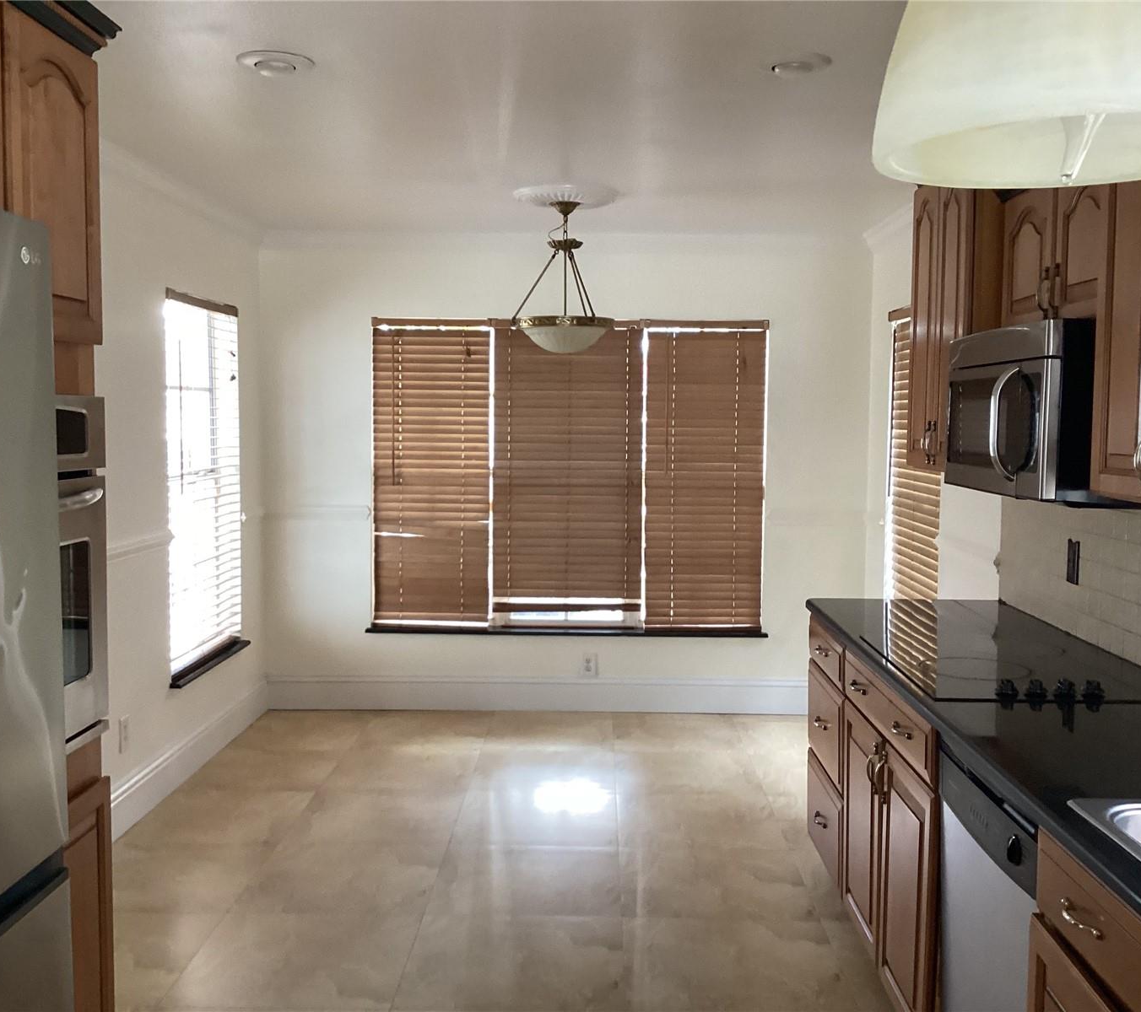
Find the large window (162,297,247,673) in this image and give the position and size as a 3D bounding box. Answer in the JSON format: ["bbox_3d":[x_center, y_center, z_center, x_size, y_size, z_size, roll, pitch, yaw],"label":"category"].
[{"bbox_3d":[-1.590,-0.120,5.279,0.060,1.556,0.943,0,4,2],"label":"large window"}]

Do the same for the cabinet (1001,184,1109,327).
[{"bbox_3d":[1.278,-0.659,2.856,0.267,0.391,0.745,0,4,2],"label":"cabinet"}]

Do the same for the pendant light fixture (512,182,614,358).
[{"bbox_3d":[-0.026,-0.968,5.081,0.440,0.647,0.440,0,4,2],"label":"pendant light fixture"}]

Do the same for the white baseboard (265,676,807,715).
[{"bbox_3d":[-0.064,0.971,6.183,3.008,0.189,0.025,0,4,2],"label":"white baseboard"}]

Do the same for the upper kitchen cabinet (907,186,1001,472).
[{"bbox_3d":[1.262,-0.570,3.582,0.337,0.923,0.649,0,4,2],"label":"upper kitchen cabinet"}]

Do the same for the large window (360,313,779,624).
[{"bbox_3d":[-0.011,-0.151,6.134,1.995,1.589,0.100,0,4,2],"label":"large window"}]

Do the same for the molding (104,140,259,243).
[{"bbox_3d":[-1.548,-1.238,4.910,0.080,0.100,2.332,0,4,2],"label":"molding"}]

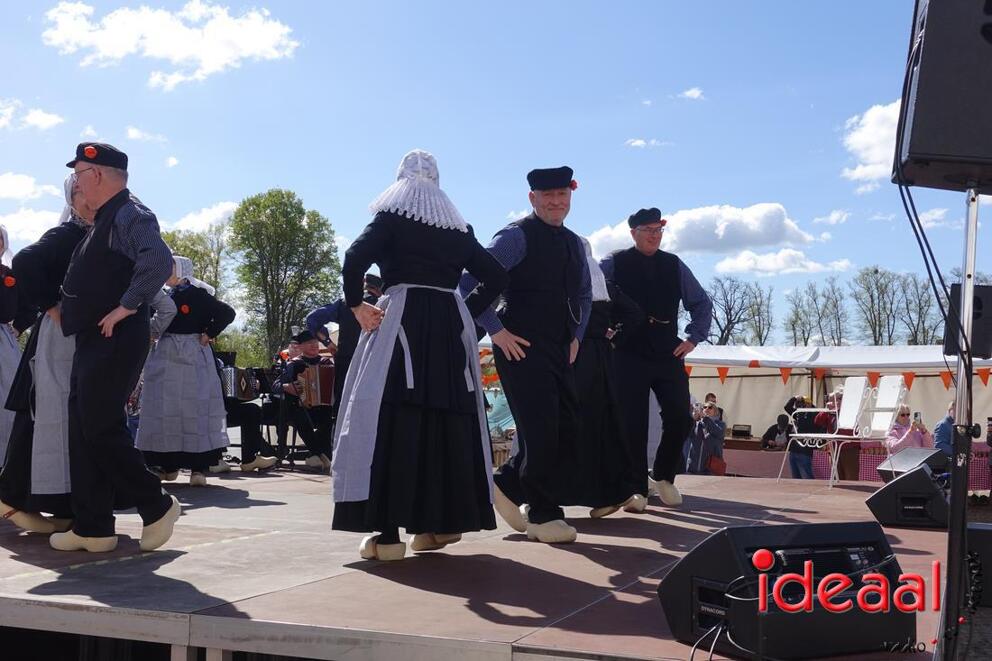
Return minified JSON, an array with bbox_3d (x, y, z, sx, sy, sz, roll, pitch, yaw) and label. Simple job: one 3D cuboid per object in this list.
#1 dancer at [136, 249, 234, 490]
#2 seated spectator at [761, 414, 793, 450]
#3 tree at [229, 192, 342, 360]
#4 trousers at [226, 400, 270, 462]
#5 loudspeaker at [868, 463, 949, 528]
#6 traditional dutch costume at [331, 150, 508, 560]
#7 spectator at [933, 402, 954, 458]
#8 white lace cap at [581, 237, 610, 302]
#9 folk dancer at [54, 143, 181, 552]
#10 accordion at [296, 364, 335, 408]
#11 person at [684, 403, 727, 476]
[{"bbox_3d":[-2.343,0.295,8.550,0.720,1.700,0.600,-1,-4,19],"label":"dancer"},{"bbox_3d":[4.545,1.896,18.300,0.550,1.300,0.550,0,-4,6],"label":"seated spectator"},{"bbox_3d":[-10.299,-0.876,55.000,5.600,12.000,5.400,0,-4,0],"label":"tree"},{"bbox_3d":[-2.334,0.885,10.200,0.620,0.620,0.450,-2,-4,38],"label":"trousers"},{"bbox_3d":[2.210,0.867,5.990,0.440,0.330,0.480,-1,-4,28],"label":"loudspeaker"},{"bbox_3d":[-0.323,0.097,4.770,0.700,1.680,0.620,2,-4,-21],"label":"traditional dutch costume"},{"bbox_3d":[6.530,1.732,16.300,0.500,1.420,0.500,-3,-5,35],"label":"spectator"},{"bbox_3d":[0.486,-0.374,6.500,0.400,0.380,0.360,-1,-4,24],"label":"white lace cap"},{"bbox_3d":[-1.625,0.069,4.850,0.520,1.760,0.570,1,-3,-10],"label":"folk dancer"},{"bbox_3d":[-1.641,0.521,10.500,0.430,0.420,0.240,0,-3,2],"label":"accordion"},{"bbox_3d":[2.600,1.620,14.000,0.540,1.480,0.500,-1,-4,30],"label":"person"}]

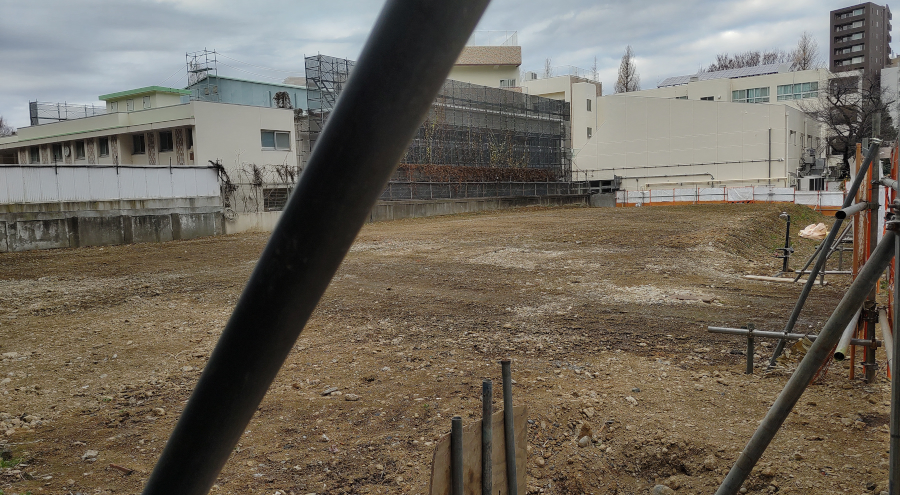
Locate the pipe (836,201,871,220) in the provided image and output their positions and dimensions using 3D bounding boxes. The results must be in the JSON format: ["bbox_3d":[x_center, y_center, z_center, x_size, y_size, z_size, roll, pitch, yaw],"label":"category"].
[{"bbox_3d":[2.752,-0.257,4.575,0.050,0.050,1.211,2,7,38],"label":"pipe"}]

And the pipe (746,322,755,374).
[{"bbox_3d":[2.433,0.826,5.480,0.046,0.408,0.046,-2,6,0],"label":"pipe"}]

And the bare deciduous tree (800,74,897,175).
[{"bbox_3d":[33.601,-9.532,57.000,7.300,10.055,7.000,-2,6,0],"label":"bare deciduous tree"}]

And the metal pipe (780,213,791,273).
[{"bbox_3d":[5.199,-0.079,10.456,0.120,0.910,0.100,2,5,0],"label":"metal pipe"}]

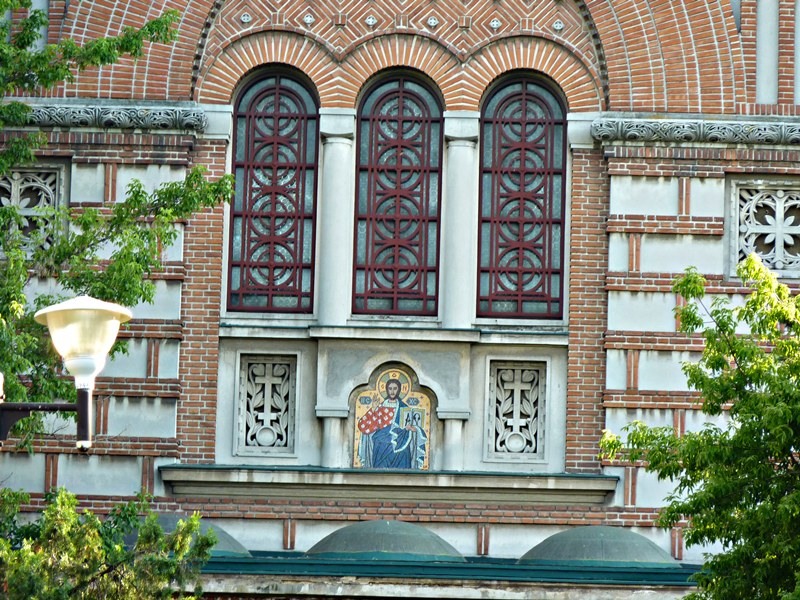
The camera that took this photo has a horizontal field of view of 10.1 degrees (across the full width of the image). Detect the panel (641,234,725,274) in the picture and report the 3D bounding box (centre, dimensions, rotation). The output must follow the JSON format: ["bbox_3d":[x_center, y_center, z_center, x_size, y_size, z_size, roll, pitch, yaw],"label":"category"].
[{"bbox_3d":[3.486,-0.551,56.036,1.034,0.492,0.060,1,-11,2],"label":"panel"}]

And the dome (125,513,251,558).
[{"bbox_3d":[-2.739,2.835,54.311,1.958,0.580,1.920,1,-11,2],"label":"dome"}]

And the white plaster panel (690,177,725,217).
[{"bbox_3d":[3.408,-1.133,50.274,0.369,0.430,0.050,1,-10,2],"label":"white plaster panel"}]

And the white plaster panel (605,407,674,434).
[{"bbox_3d":[2.886,1.539,54.690,0.833,0.514,0.060,1,-9,1],"label":"white plaster panel"}]

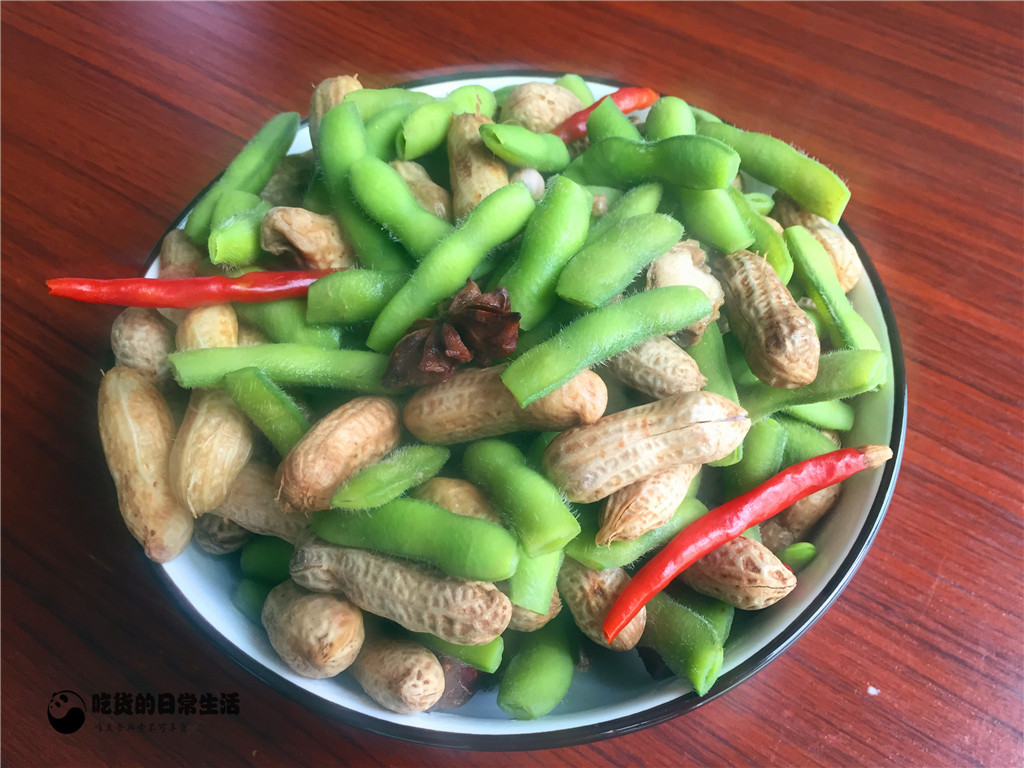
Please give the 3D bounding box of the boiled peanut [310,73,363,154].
[{"bbox_3d":[-0.049,-0.072,0.237,0.013,0.013,0.027,11,88,8],"label":"boiled peanut"}]

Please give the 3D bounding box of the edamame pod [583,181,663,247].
[{"bbox_3d":[0.022,-0.036,0.209,0.037,0.011,0.012,-41,64,-8],"label":"edamame pod"}]

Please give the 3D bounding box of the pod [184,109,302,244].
[{"bbox_3d":[-0.070,-0.054,0.225,0.012,0.010,0.044,29,77,17],"label":"pod"}]

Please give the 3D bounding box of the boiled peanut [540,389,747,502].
[{"bbox_3d":[0.028,0.012,0.175,0.044,0.015,0.016,-14,58,-6],"label":"boiled peanut"}]

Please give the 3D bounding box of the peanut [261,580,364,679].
[{"bbox_3d":[-0.042,0.051,0.179,0.020,0.019,0.031,-22,31,-11],"label":"peanut"}]

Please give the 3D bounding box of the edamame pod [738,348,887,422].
[{"bbox_3d":[0.066,0.001,0.194,0.041,0.009,0.011,-14,58,-18],"label":"edamame pod"}]

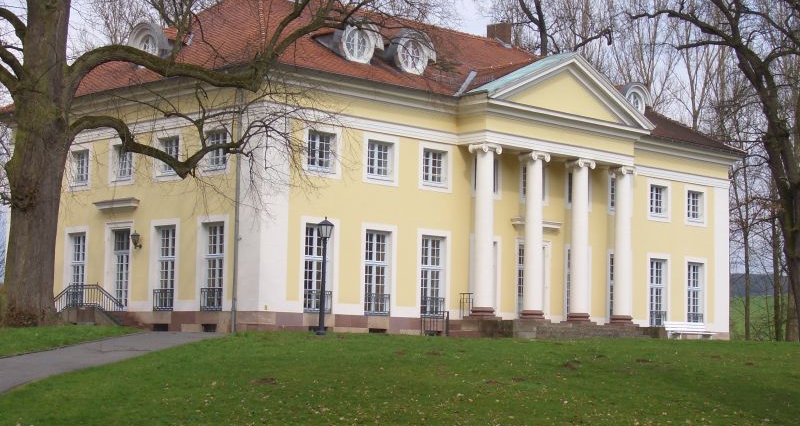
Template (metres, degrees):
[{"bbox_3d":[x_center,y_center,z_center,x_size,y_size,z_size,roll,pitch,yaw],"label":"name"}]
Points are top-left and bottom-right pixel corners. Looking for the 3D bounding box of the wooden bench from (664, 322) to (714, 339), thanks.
[{"bbox_3d":[13.254,5.419,65.214,3.020,0.840,0.660,7,-7,-43],"label":"wooden bench"}]

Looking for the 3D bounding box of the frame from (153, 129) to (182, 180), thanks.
[{"bbox_3d":[-8.796,-2.174,54.752,0.250,1.887,1.802,7,-8,-44],"label":"frame"}]

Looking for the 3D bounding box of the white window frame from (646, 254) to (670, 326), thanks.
[{"bbox_3d":[12.040,3.630,66.699,1.883,3.461,0.250,7,-8,-44],"label":"white window frame"}]

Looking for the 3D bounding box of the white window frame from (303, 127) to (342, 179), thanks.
[{"bbox_3d":[-2.847,-2.248,52.450,1.840,1.882,0.220,7,-7,-43],"label":"white window frame"}]

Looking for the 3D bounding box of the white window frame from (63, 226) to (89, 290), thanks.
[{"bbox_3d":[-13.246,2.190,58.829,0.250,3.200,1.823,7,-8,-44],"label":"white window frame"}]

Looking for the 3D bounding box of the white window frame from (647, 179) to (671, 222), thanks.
[{"bbox_3d":[12.133,-0.538,67.094,1.883,1.887,0.250,7,-8,-44],"label":"white window frame"}]

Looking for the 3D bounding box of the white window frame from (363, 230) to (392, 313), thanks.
[{"bbox_3d":[-0.862,2.260,54.187,1.446,3.255,0.250,7,-8,-44],"label":"white window frame"}]

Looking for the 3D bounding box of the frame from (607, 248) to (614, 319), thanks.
[{"bbox_3d":[9.807,3.358,64.049,1.830,3.420,0.220,7,-7,-43],"label":"frame"}]

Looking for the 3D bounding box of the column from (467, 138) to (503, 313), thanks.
[{"bbox_3d":[3.326,0.691,56.454,1.050,6.800,1.020,7,-7,-43],"label":"column"}]

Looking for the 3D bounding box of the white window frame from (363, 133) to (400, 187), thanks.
[{"bbox_3d":[-0.726,-2.006,54.442,1.840,1.882,0.220,7,-7,-43],"label":"white window frame"}]

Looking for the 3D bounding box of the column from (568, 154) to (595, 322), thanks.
[{"bbox_3d":[7.653,1.165,60.749,0.970,6.950,0.970,1,-5,0],"label":"column"}]

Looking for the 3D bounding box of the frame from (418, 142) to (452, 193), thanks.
[{"bbox_3d":[1.374,-1.766,56.413,1.840,1.882,0.220,7,-7,-43],"label":"frame"}]

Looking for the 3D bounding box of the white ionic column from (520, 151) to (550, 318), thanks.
[{"bbox_3d":[5.469,0.946,58.466,1.050,6.800,1.020,7,-7,-43],"label":"white ionic column"}]

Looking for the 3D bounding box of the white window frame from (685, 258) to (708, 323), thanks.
[{"bbox_3d":[14.006,3.837,67.992,1.830,3.420,0.220,7,-7,-43],"label":"white window frame"}]

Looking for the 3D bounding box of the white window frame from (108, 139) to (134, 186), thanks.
[{"bbox_3d":[-11.041,-2.016,57.279,0.220,1.882,1.840,7,-7,-43],"label":"white window frame"}]

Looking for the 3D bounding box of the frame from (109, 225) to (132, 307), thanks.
[{"bbox_3d":[-11.008,2.202,56.519,0.250,3.310,1.580,7,-8,-44],"label":"frame"}]

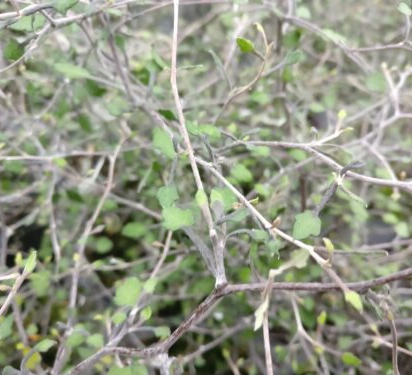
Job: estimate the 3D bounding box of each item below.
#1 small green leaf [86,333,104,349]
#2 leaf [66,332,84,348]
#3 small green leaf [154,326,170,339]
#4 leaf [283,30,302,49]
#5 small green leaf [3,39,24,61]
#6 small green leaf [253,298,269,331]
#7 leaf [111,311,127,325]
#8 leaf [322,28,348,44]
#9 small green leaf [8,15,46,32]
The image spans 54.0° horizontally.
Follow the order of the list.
[{"bbox_3d":[-0.090,0.125,0.330,0.014,0.003,0.014,0,50,-15],"label":"small green leaf"},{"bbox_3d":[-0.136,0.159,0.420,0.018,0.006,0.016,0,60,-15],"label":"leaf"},{"bbox_3d":[-0.030,0.100,0.280,0.011,0.003,0.010,0,45,-6],"label":"small green leaf"},{"bbox_3d":[0.098,-0.168,0.460,0.020,0.007,0.024,32,70,13],"label":"leaf"},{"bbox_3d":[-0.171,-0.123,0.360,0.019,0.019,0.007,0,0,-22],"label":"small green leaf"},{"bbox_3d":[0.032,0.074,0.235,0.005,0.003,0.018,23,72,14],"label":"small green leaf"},{"bbox_3d":[-0.082,0.122,0.380,0.014,0.005,0.014,14,67,6],"label":"leaf"},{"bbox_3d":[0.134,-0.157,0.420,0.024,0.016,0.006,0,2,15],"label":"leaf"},{"bbox_3d":[-0.117,-0.107,0.265,0.024,0.013,0.003,9,-8,-26],"label":"small green leaf"}]

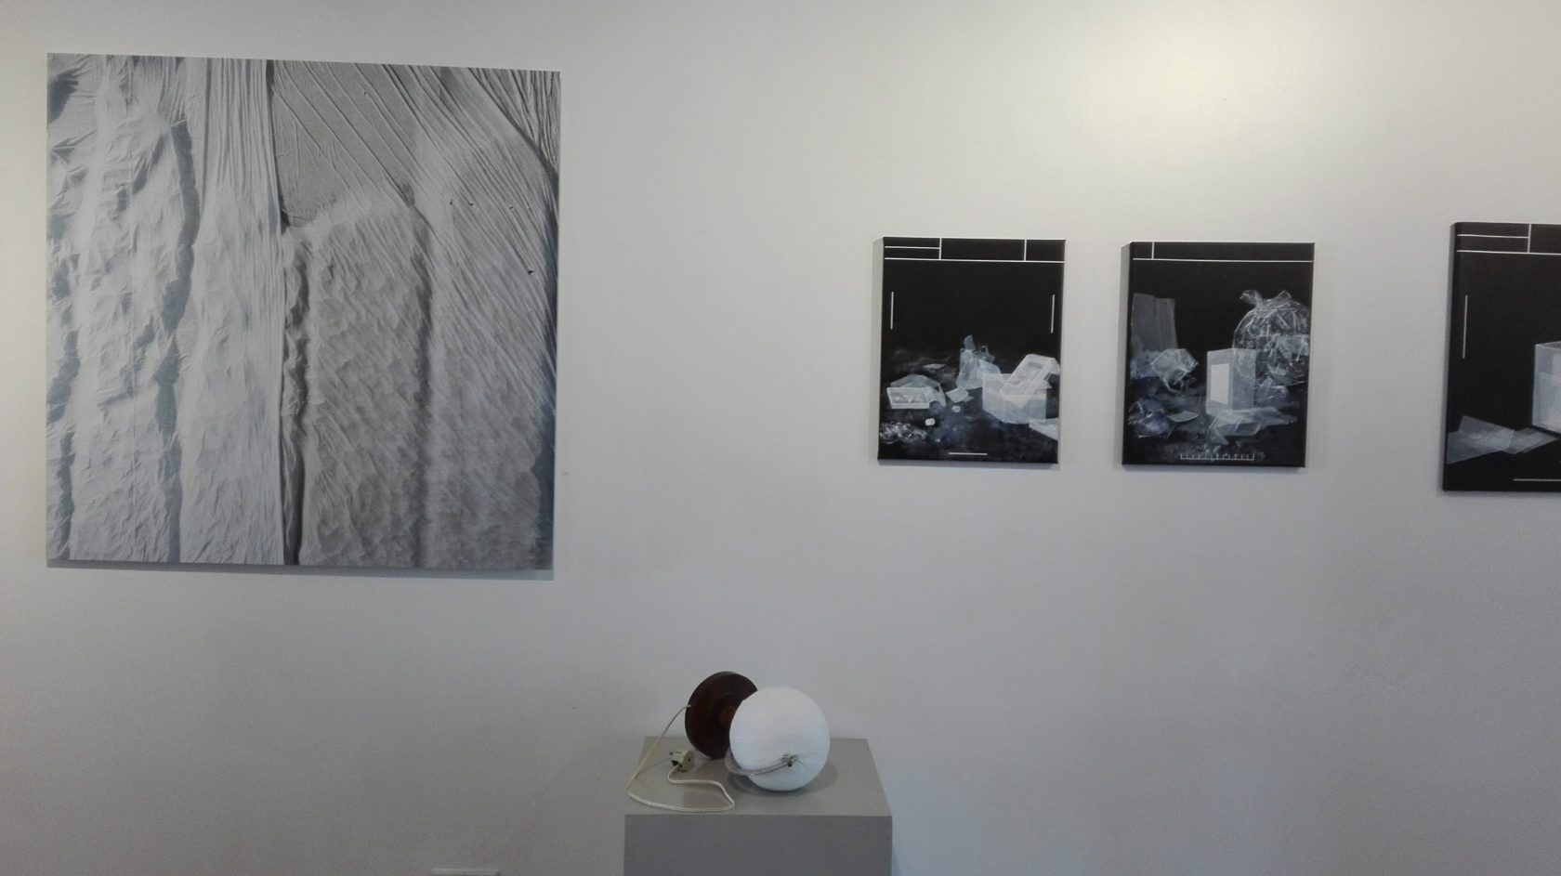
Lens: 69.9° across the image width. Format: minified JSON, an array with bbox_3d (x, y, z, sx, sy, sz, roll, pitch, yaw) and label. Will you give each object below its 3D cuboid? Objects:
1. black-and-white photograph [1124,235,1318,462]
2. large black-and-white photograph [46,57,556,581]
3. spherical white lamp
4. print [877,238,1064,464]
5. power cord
[{"bbox_3d":[0.893,-0.170,2.284,0.373,0.453,0.020,1,2,0],"label":"black-and-white photograph"},{"bbox_3d":[-0.969,-0.248,2.276,1.032,1.014,0.025,1,2,0],"label":"large black-and-white photograph"},{"bbox_3d":[-0.002,0.539,2.003,0.184,0.180,0.182,1,2,0],"label":"spherical white lamp"},{"bbox_3d":[0.389,-0.178,2.285,0.369,0.453,0.020,1,2,0],"label":"print"},{"bbox_3d":[-0.173,0.572,2.018,0.200,0.104,0.280,1,2,0],"label":"power cord"}]

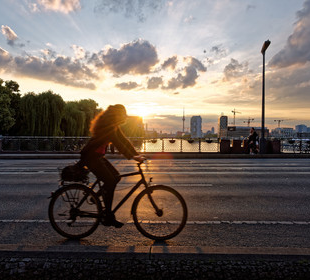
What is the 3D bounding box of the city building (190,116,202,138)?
[{"bbox_3d":[103.000,-27.500,720.000,27.000,65.000,24.000,0,1,2],"label":"city building"}]

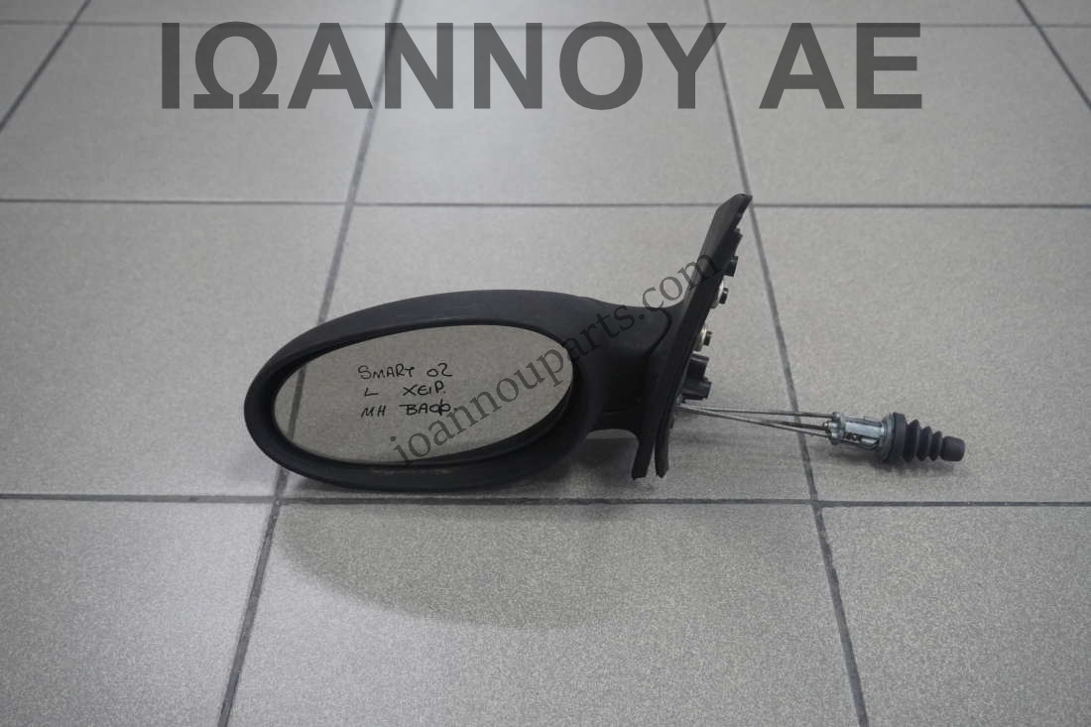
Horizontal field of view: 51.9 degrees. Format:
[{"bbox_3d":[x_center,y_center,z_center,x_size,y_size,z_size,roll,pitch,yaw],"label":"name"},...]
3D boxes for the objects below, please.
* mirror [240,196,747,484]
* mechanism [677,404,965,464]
[{"bbox_3d":[-0.035,-0.032,0.646,0.276,0.189,0.122,0,43,1],"label":"mirror"},{"bbox_3d":[0.171,0.039,0.700,0.179,0.029,0.029,9,44,5],"label":"mechanism"}]

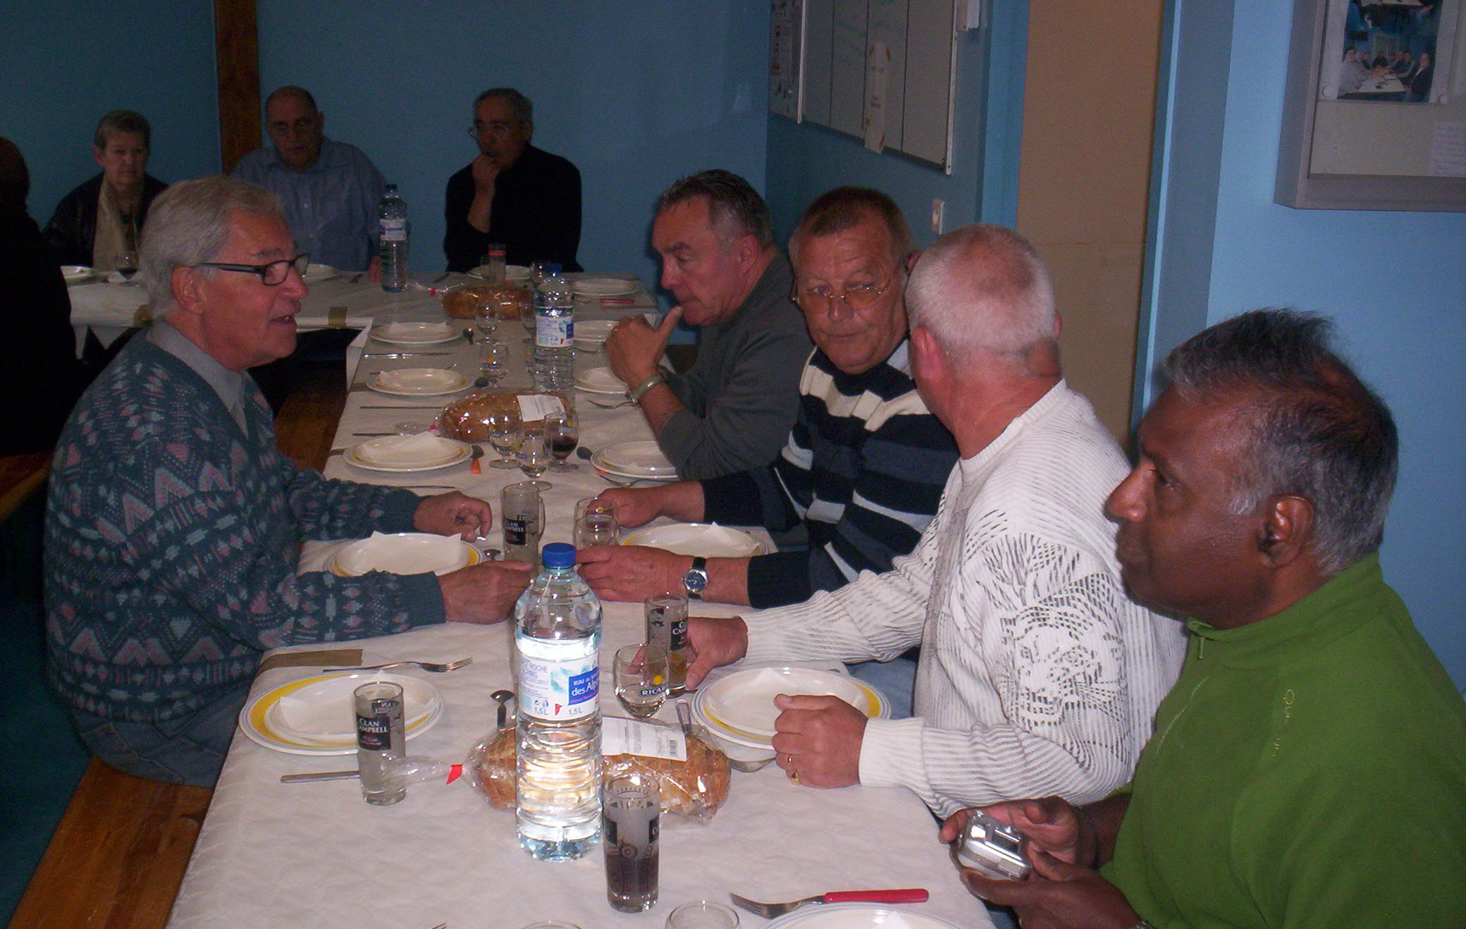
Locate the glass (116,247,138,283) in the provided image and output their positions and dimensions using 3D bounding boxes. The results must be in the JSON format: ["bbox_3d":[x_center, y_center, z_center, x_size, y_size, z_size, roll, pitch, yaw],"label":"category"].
[{"bbox_3d":[-1.856,-0.603,4.774,0.069,0.103,0.069,-2,16,-9],"label":"glass"}]

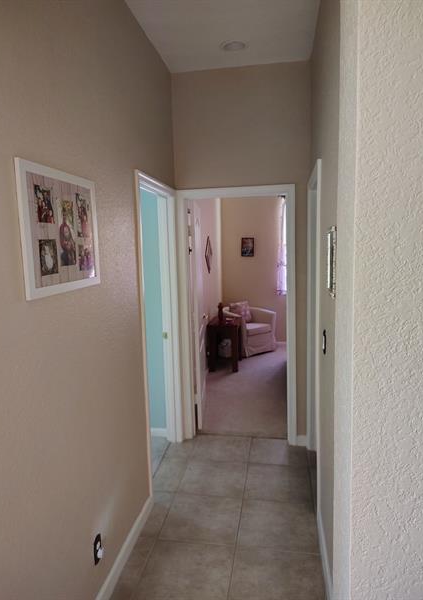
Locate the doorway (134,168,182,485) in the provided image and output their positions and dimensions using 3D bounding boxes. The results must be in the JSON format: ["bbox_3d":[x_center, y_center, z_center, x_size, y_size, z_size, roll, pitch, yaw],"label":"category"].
[{"bbox_3d":[-0.406,0.235,3.043,0.140,2.133,0.946,0,8,9],"label":"doorway"}]

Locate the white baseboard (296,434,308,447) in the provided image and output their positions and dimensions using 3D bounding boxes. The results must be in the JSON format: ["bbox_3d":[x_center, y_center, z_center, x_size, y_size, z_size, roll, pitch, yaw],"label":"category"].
[{"bbox_3d":[0.760,1.179,3.481,0.096,0.096,0.016,0,8,9],"label":"white baseboard"}]

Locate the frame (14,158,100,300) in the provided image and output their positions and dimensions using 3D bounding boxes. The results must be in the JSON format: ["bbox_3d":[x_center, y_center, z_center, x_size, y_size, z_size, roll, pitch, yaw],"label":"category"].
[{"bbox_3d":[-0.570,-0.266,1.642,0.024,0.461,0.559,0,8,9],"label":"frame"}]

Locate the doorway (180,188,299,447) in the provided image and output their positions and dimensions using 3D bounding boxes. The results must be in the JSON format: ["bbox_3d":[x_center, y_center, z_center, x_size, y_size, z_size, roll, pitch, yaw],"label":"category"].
[{"bbox_3d":[0.221,0.160,3.484,0.956,2.133,0.140,0,8,9],"label":"doorway"}]

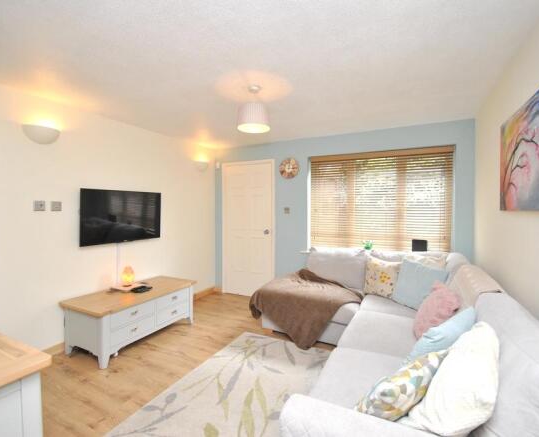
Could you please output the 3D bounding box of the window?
[{"bbox_3d":[1.267,-0.206,3.343,1.650,1.220,0.140,1,2,28],"label":"window"}]

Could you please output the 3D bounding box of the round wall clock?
[{"bbox_3d":[0.278,-0.688,3.759,0.295,0.295,0.040,1,2,28],"label":"round wall clock"}]

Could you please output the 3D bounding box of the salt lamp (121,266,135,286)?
[{"bbox_3d":[-1.503,0.621,2.900,0.142,0.205,0.142,1,2,28],"label":"salt lamp"}]

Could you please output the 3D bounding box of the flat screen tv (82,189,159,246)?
[{"bbox_3d":[-1.611,-0.021,3.034,0.060,0.565,0.950,1,2,28],"label":"flat screen tv"}]

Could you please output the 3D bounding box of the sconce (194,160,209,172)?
[{"bbox_3d":[-1.000,-0.761,4.103,0.125,0.140,0.268,1,2,28],"label":"sconce"}]

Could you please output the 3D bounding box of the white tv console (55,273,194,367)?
[{"bbox_3d":[-1.339,0.976,2.772,0.560,0.474,1.110,1,2,27],"label":"white tv console"}]

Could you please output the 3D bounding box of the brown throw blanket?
[{"bbox_3d":[0.458,0.930,2.947,1.080,0.540,0.880,1,2,28],"label":"brown throw blanket"}]

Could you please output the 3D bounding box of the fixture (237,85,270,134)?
[{"bbox_3d":[-0.119,-0.879,2.173,0.260,0.330,0.260,0,1,0],"label":"fixture"}]

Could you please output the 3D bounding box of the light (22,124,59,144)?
[{"bbox_3d":[-1.932,-0.714,2.351,0.125,0.140,0.268,1,2,28],"label":"light"}]

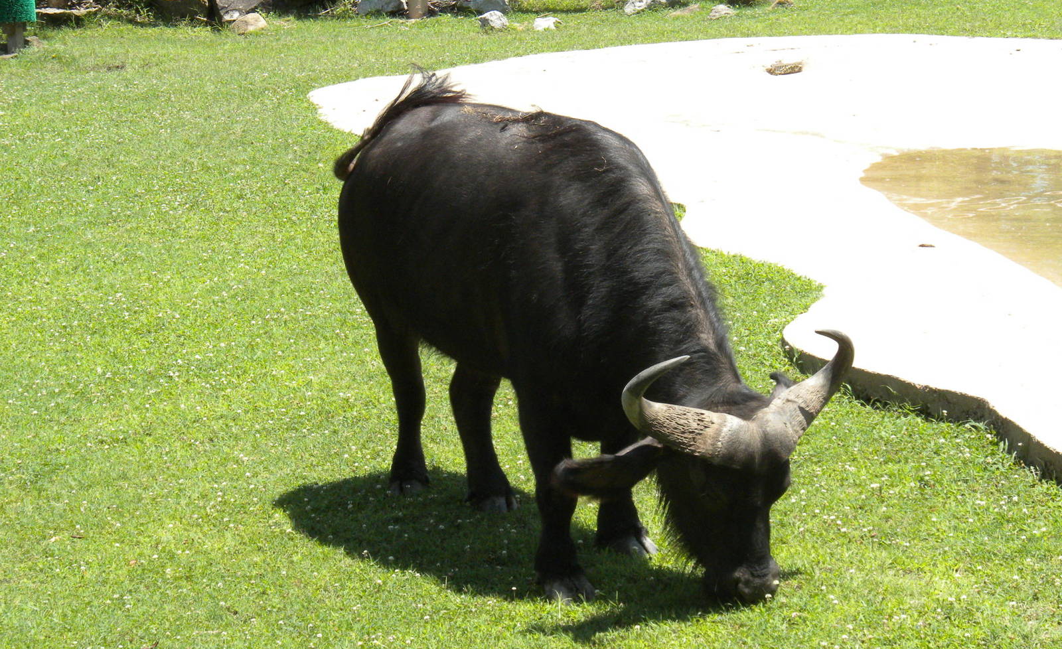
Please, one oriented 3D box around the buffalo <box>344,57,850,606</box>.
[{"bbox_3d":[0.084,-0.010,10.002,0.900,1.450,2.100,-8,15,-31],"label":"buffalo"}]

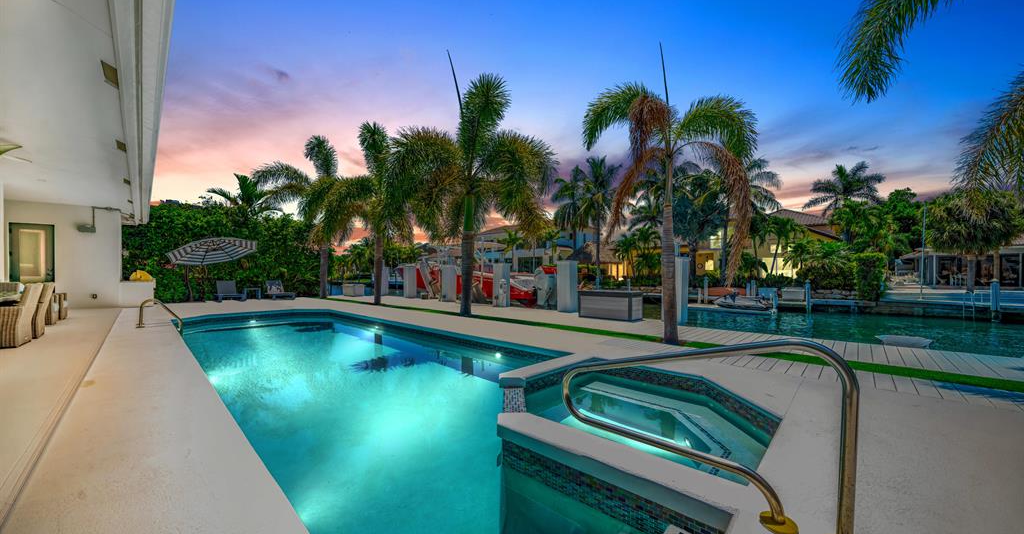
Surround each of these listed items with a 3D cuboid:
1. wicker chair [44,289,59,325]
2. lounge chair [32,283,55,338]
[{"bbox_3d":[-10.050,0.814,7.036,0.680,0.750,0.750,-1,-1,43],"label":"wicker chair"},{"bbox_3d":[-8.100,0.707,5.608,0.650,0.900,0.700,-1,-1,43],"label":"lounge chair"}]

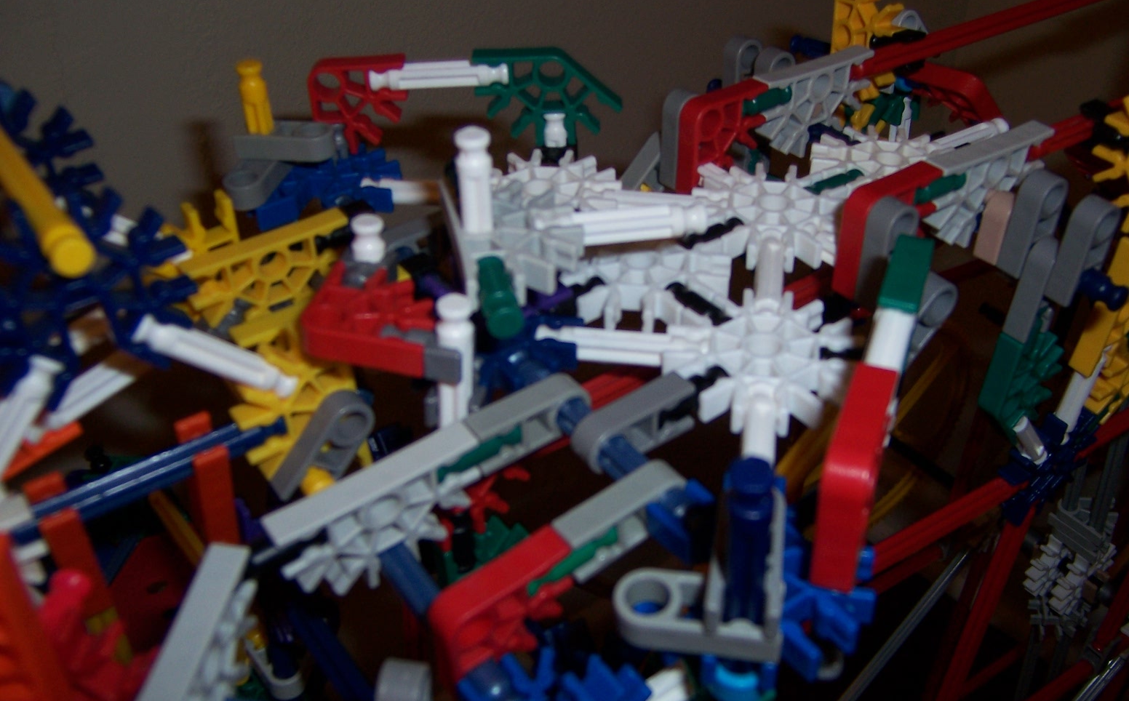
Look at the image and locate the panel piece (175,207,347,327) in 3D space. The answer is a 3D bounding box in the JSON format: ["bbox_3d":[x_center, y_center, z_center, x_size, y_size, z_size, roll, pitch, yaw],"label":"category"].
[{"bbox_3d":[-0.067,-0.015,0.249,0.038,0.024,0.006,-24,41,-27],"label":"panel piece"}]

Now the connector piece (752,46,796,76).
[{"bbox_3d":[0.057,-0.071,0.293,0.009,0.024,0.006,-22,40,-27],"label":"connector piece"}]

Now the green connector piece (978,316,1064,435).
[{"bbox_3d":[0.113,0.009,0.266,0.024,0.036,0.006,-18,39,-30],"label":"green connector piece"}]

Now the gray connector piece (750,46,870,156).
[{"bbox_3d":[0.065,-0.064,0.284,0.038,0.024,0.006,-22,40,-27],"label":"gray connector piece"}]

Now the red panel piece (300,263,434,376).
[{"bbox_3d":[-0.034,-0.006,0.200,0.024,0.006,0.024,10,34,6],"label":"red panel piece"}]

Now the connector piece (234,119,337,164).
[{"bbox_3d":[-0.070,-0.053,0.272,0.024,0.006,0.009,2,39,-1],"label":"connector piece"}]

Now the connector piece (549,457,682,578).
[{"bbox_3d":[0.010,0.027,0.178,0.024,0.010,0.006,-29,47,-18],"label":"connector piece"}]

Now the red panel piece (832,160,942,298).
[{"bbox_3d":[0.071,-0.026,0.236,0.024,0.024,0.006,-22,39,-26],"label":"red panel piece"}]

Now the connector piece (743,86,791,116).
[{"bbox_3d":[0.050,-0.064,0.274,0.017,0.006,0.006,-23,42,-27],"label":"connector piece"}]

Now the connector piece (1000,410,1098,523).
[{"bbox_3d":[0.136,0.033,0.302,0.038,0.038,0.006,-18,39,-30],"label":"connector piece"}]

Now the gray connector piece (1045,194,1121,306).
[{"bbox_3d":[0.112,-0.022,0.232,0.009,0.024,0.006,-22,42,-27],"label":"gray connector piece"}]

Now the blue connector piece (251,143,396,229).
[{"bbox_3d":[-0.059,-0.040,0.266,0.038,0.006,0.037,5,37,9],"label":"blue connector piece"}]

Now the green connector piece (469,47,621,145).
[{"bbox_3d":[-0.004,-0.063,0.268,0.036,0.024,0.006,0,40,7],"label":"green connector piece"}]

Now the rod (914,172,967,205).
[{"bbox_3d":[0.081,-0.036,0.240,0.017,0.006,0.006,-22,40,-26],"label":"rod"}]

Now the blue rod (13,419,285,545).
[{"bbox_3d":[-0.078,0.024,0.201,0.055,0.006,0.006,-23,43,-25],"label":"blue rod"}]

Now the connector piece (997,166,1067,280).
[{"bbox_3d":[0.107,-0.029,0.246,0.010,0.024,0.006,-19,40,-23],"label":"connector piece"}]

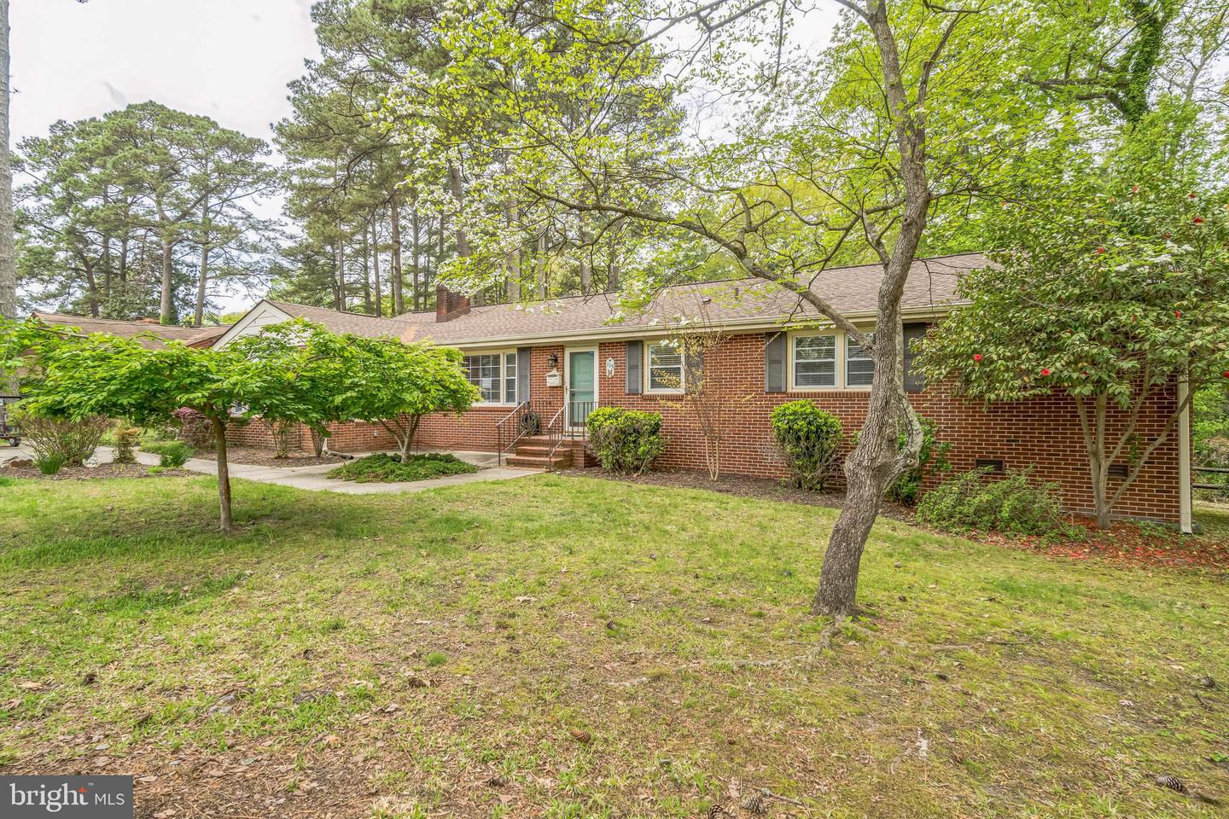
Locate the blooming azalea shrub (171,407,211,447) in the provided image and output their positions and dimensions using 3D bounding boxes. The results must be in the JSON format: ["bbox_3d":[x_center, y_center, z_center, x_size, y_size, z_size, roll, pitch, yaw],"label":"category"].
[{"bbox_3d":[-10.350,0.430,13.500,1.050,1.060,1.000,0,0,-37],"label":"blooming azalea shrub"}]

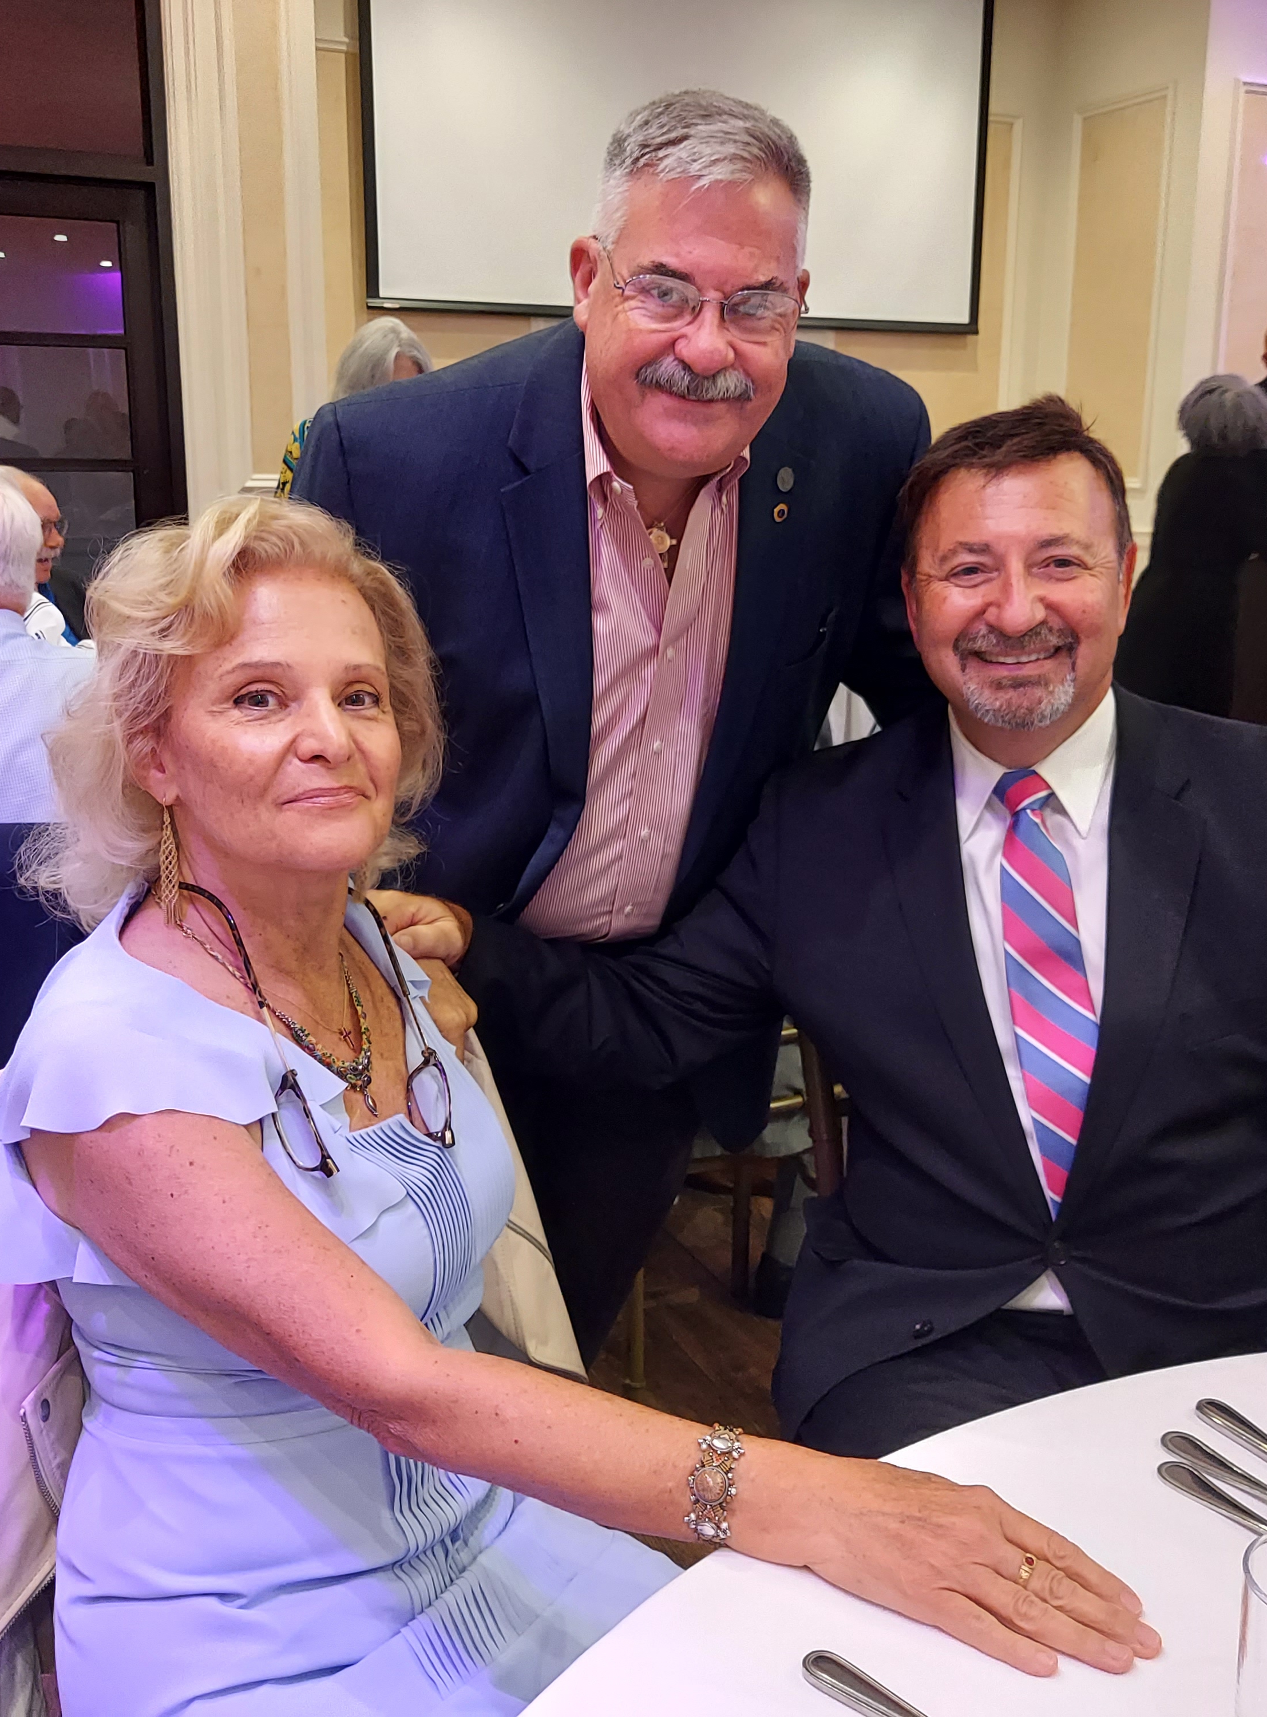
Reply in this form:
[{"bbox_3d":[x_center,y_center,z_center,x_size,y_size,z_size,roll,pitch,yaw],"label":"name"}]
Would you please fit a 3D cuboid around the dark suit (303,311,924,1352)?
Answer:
[{"bbox_3d":[-0.021,0.202,1.637,0.580,1.390,0.600,-1,13,-4],"label":"dark suit"}]

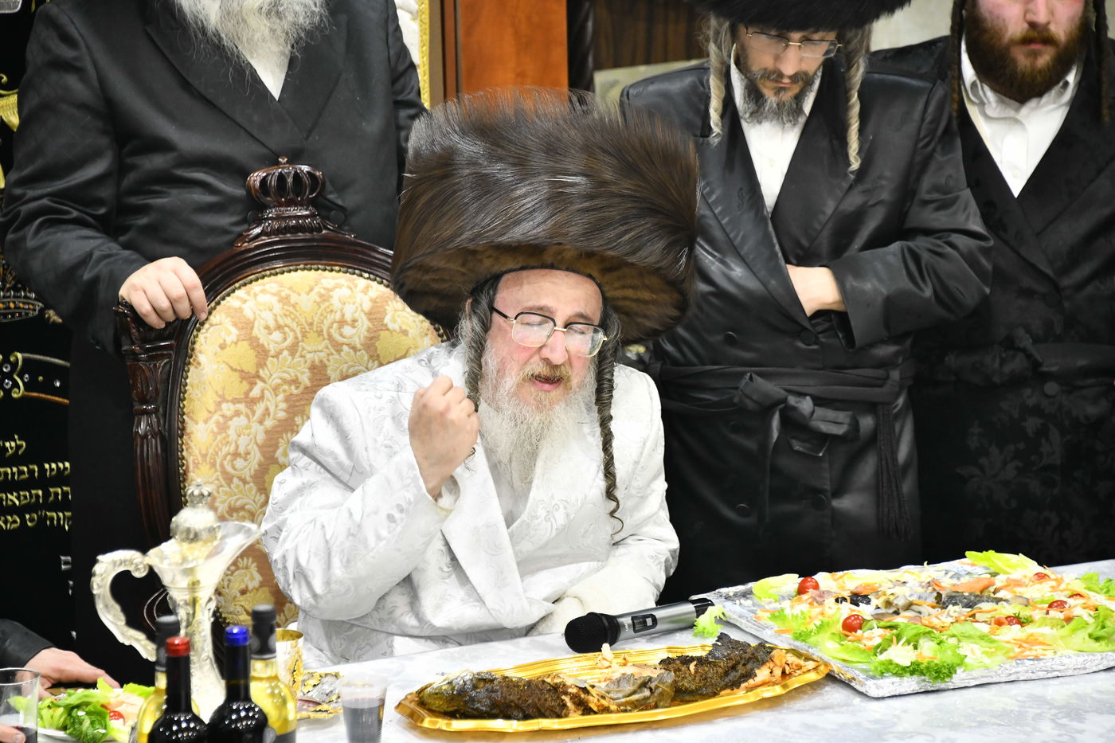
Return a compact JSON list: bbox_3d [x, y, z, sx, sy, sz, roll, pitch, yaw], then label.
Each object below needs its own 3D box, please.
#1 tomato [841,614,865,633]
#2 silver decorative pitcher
[{"bbox_3d":[0.371,0.318,8.130,0.028,0.027,0.028,0,12,0],"label":"tomato"},{"bbox_3d":[-0.459,0.282,7.820,0.205,0.300,0.095,0,12,0],"label":"silver decorative pitcher"}]

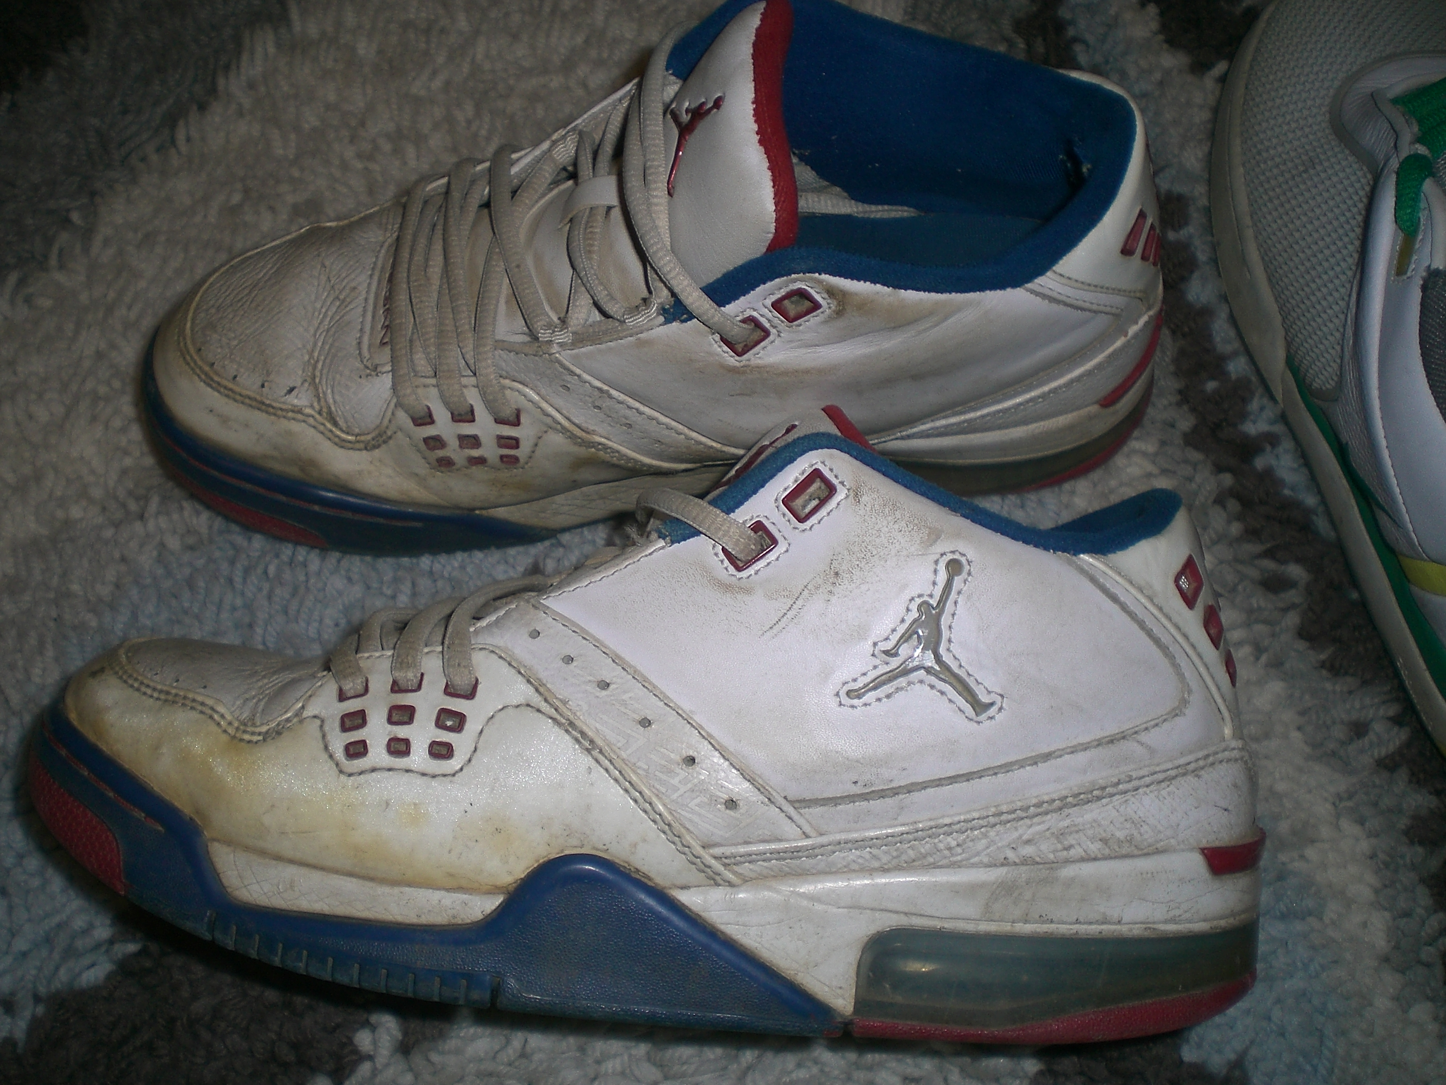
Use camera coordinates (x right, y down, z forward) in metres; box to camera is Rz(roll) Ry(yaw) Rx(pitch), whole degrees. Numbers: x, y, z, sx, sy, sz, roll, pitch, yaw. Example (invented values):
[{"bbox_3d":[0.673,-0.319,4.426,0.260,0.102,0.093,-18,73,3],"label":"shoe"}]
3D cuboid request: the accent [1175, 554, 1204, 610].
[{"bbox_3d":[0.108,0.009,0.369,0.008,0.003,0.012,60,41,-15],"label":"accent"}]

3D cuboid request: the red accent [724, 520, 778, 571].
[{"bbox_3d":[0.006,0.001,0.370,0.011,0.004,0.007,-36,72,2],"label":"red accent"}]

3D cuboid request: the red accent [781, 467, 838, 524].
[{"bbox_3d":[0.020,-0.011,0.370,0.011,0.004,0.007,-41,70,0],"label":"red accent"}]

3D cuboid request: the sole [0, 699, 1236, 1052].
[{"bbox_3d":[-0.025,0.076,0.408,0.308,0.107,0.065,1,89,10],"label":"sole"}]

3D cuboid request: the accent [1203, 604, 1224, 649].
[{"bbox_3d":[0.115,0.020,0.372,0.007,0.003,0.010,60,35,-11],"label":"accent"}]

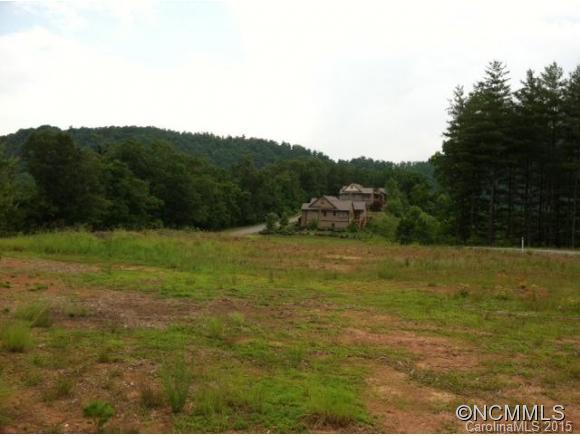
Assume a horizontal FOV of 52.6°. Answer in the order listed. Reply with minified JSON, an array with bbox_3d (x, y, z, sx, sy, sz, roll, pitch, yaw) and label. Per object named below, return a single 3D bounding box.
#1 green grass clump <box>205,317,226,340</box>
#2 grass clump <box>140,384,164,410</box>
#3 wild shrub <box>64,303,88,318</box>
[{"bbox_3d":[-0.990,1.469,7.800,0.290,0.280,0.280,0,0,0],"label":"green grass clump"},{"bbox_3d":[-1.148,1.499,4.900,0.200,0.190,0.200,0,0,0],"label":"grass clump"},{"bbox_3d":[-3.638,1.576,10.000,0.410,0.265,0.380,0,-1,0],"label":"wild shrub"}]

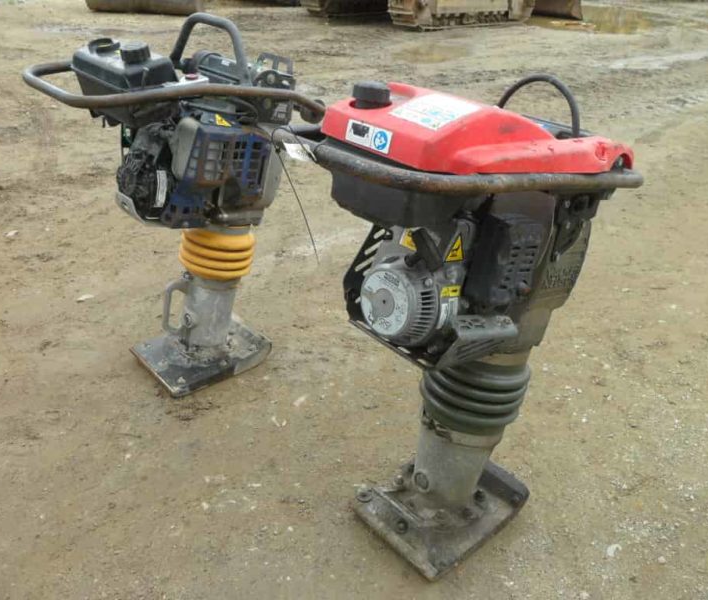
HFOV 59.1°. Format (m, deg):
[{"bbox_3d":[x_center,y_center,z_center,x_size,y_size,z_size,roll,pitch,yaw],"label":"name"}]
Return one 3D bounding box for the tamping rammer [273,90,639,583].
[{"bbox_3d":[0.192,0.077,1.215,0.655,0.965,0.375,-20,36,-38],"label":"tamping rammer"}]

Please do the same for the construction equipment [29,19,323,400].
[{"bbox_3d":[-0.446,-0.256,1.738,0.720,0.980,0.395,-17,34,-35],"label":"construction equipment"}]

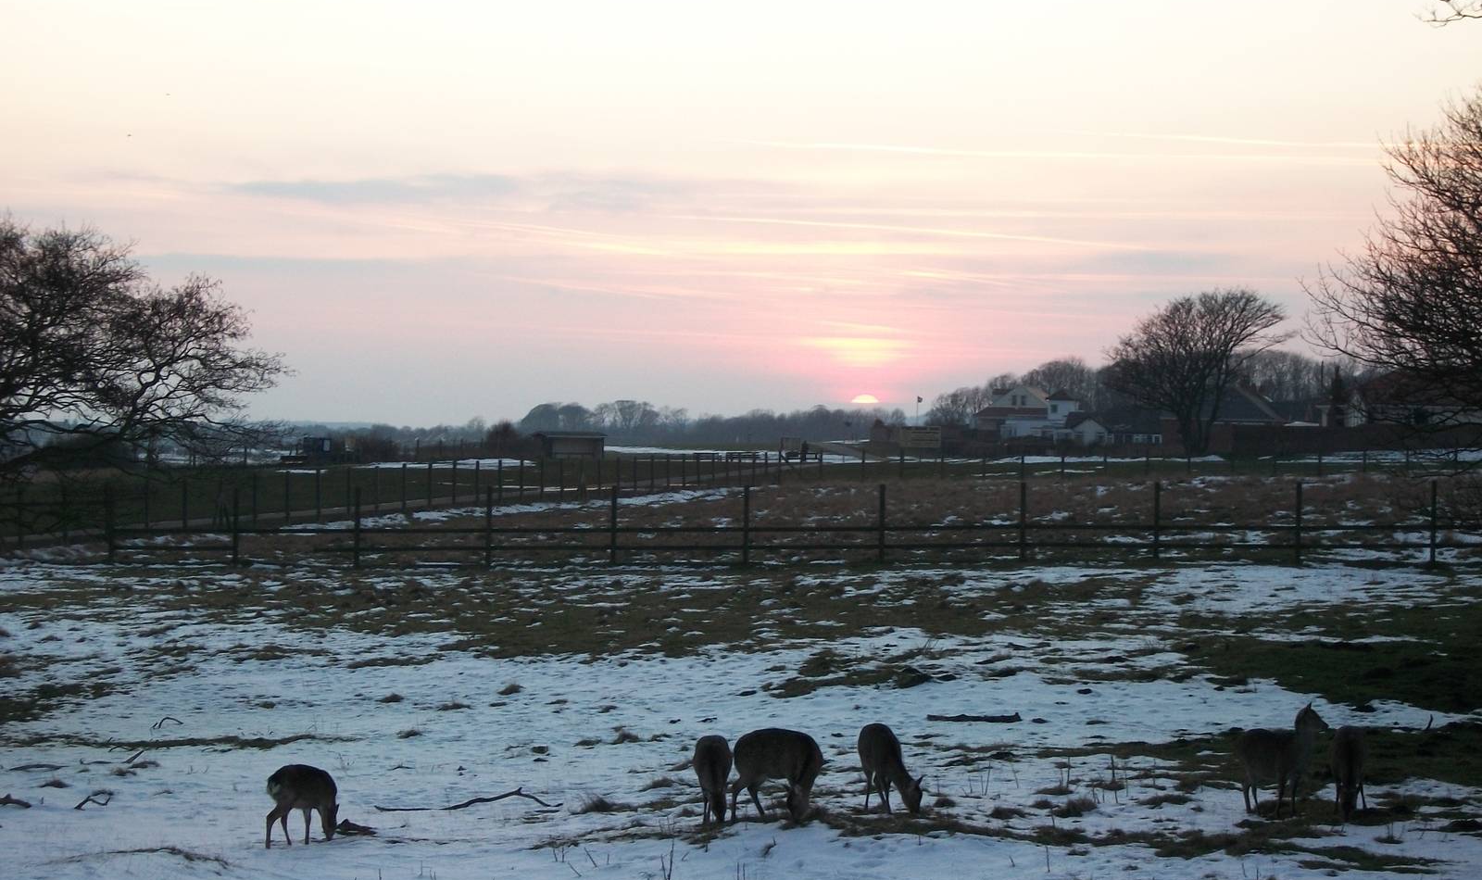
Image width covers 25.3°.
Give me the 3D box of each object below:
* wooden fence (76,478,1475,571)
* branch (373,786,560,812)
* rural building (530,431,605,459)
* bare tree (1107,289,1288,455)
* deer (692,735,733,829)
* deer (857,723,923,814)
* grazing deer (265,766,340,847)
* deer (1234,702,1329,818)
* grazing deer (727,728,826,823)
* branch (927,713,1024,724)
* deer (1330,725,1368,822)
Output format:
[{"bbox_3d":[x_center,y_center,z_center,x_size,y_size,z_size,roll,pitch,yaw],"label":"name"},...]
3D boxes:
[{"bbox_3d":[0.243,1.947,78.000,34.000,2.050,0.200,0,0,9],"label":"wooden fence"},{"bbox_3d":[-2.337,3.075,28.200,1.600,0.180,0.400,0,0,0],"label":"branch"},{"bbox_3d":[-14.345,0.425,275.000,5.600,2.300,2.800,0,0,-23],"label":"rural building"},{"bbox_3d":[34.993,-5.214,255.000,14.200,12.800,13.000,0,0,0],"label":"bare tree"},{"bbox_3d":[-0.242,2.804,27.100,0.350,0.790,1.050,0,0,-6],"label":"deer"},{"bbox_3d":[1.250,2.755,27.700,0.420,0.760,1.000,0,0,-27],"label":"deer"},{"bbox_3d":[-3.503,2.918,26.300,0.850,0.660,0.300,0,0,-40],"label":"grazing deer"},{"bbox_3d":[4.588,2.710,28.000,0.380,0.970,1.000,0,0,-40],"label":"deer"},{"bbox_3d":[0.287,2.767,27.200,1.050,0.800,0.400,0,0,44],"label":"grazing deer"},{"bbox_3d":[2.574,3.060,36.300,1.060,0.110,0.160,0,0,0],"label":"branch"},{"bbox_3d":[5.121,2.803,27.800,0.350,0.800,1.050,0,0,2],"label":"deer"}]

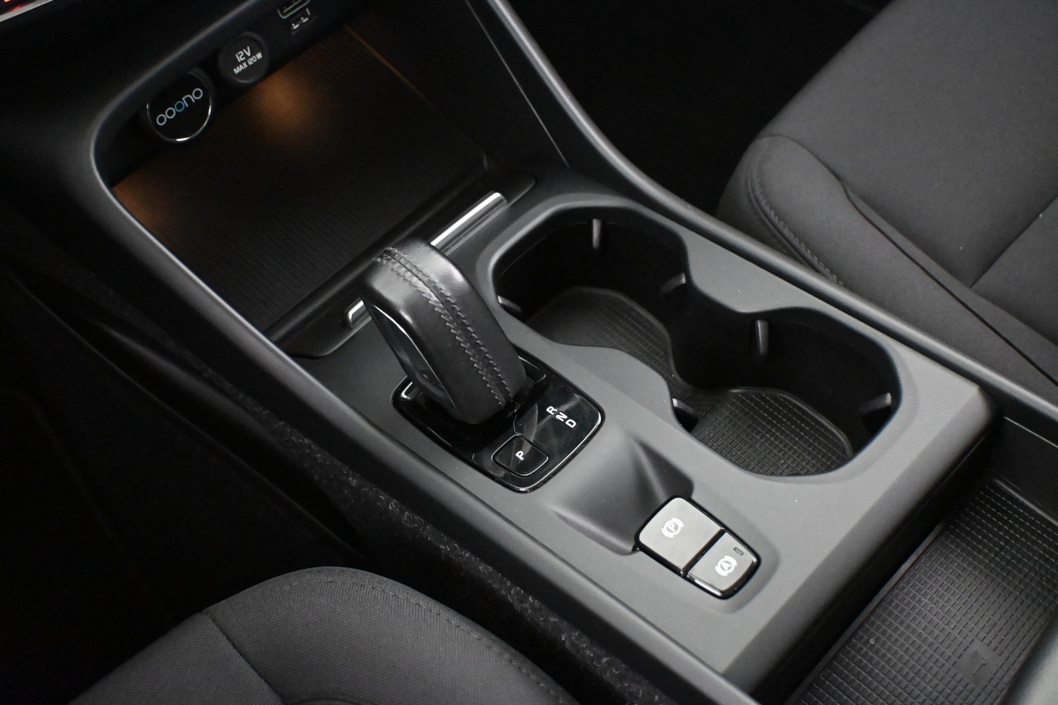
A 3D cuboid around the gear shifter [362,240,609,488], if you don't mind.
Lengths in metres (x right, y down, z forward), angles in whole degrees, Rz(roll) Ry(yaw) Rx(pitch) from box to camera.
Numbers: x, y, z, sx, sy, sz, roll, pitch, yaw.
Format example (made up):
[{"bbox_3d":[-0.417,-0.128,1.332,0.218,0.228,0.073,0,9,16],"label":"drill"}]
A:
[{"bbox_3d":[-0.031,-0.003,0.577,0.070,0.091,0.121,-42,51,-20],"label":"gear shifter"}]

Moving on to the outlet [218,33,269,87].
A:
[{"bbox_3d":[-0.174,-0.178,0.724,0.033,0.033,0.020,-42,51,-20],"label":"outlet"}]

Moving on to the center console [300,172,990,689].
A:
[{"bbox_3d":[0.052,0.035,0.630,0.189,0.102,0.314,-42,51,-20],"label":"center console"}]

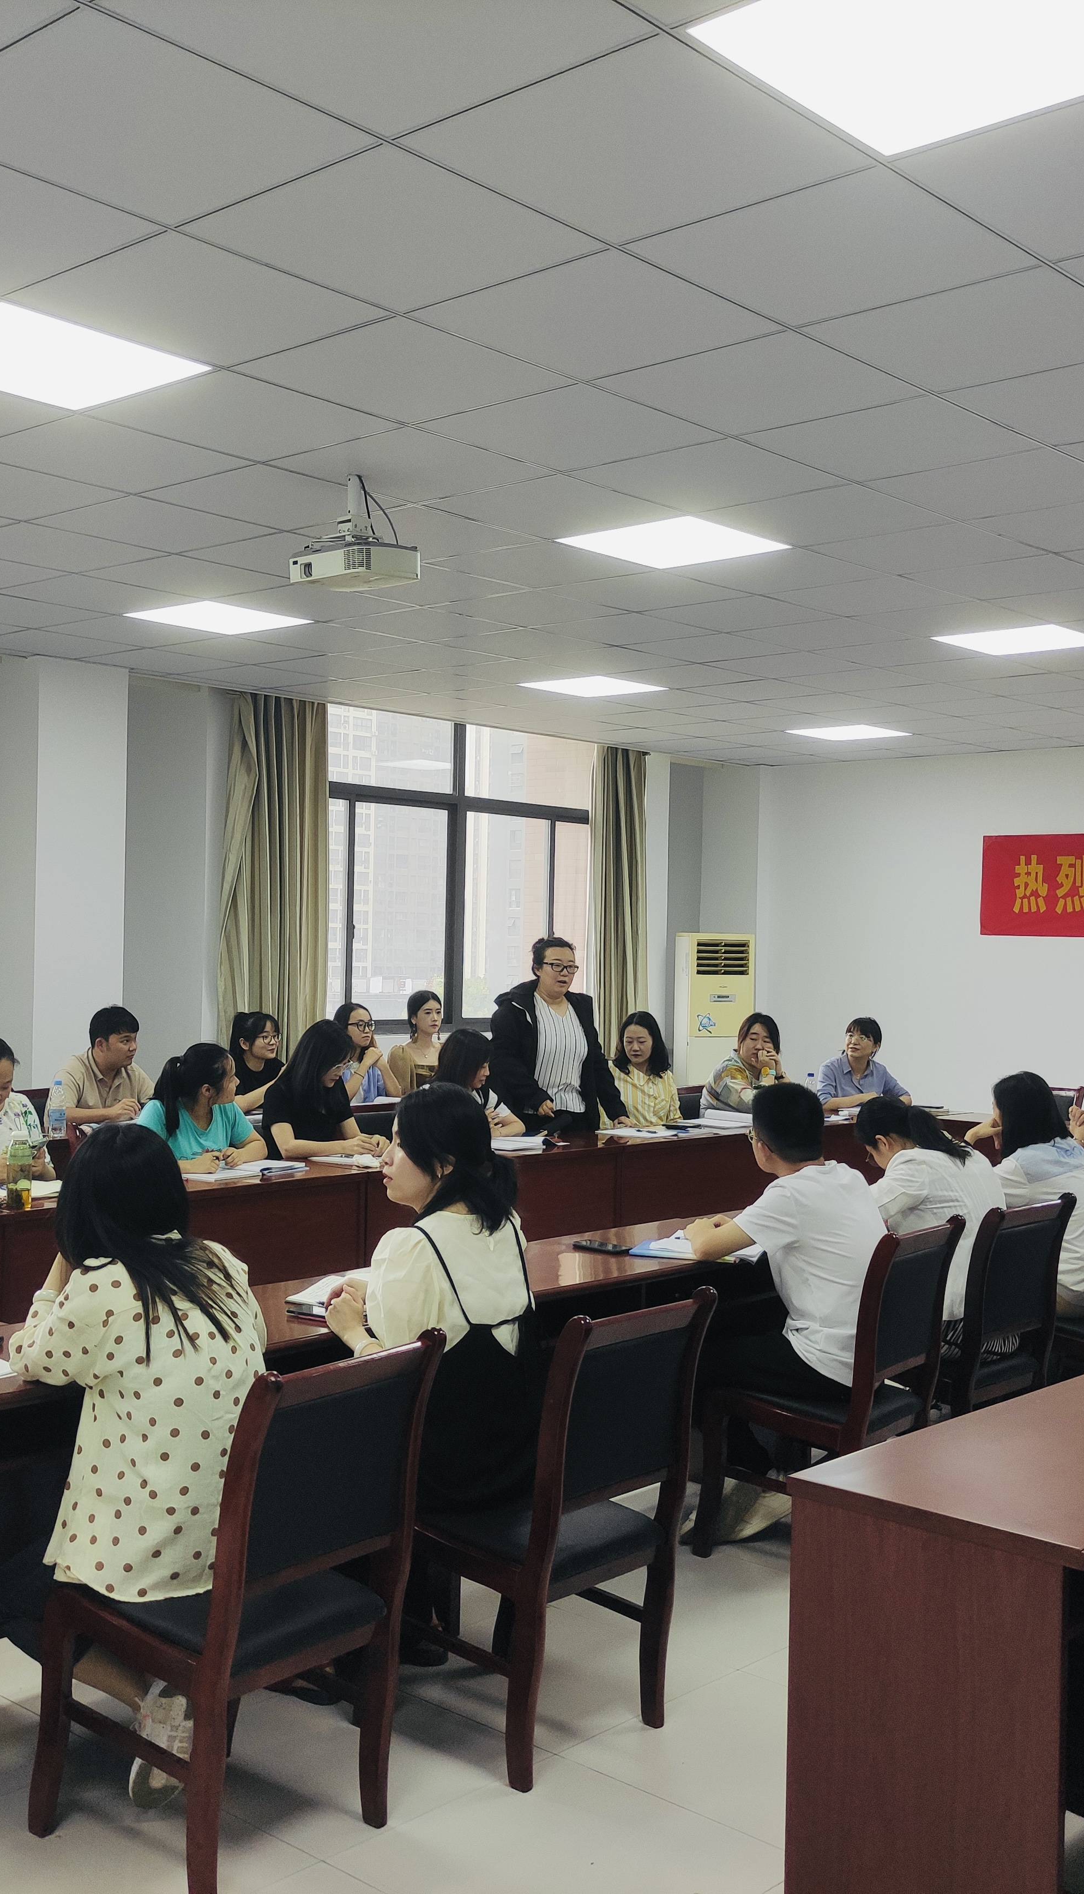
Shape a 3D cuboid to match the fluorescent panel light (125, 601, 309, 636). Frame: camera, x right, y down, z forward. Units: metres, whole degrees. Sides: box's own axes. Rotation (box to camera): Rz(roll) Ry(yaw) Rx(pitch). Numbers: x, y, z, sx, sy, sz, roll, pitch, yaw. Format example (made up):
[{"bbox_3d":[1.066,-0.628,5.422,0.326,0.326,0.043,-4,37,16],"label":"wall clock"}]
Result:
[{"bbox_3d":[-1.363,-1.399,7.732,0.600,0.040,0.600,1,0,42],"label":"fluorescent panel light"}]

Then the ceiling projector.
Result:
[{"bbox_3d":[-0.540,-1.200,5.243,0.320,0.320,0.220,1,0,42],"label":"ceiling projector"}]

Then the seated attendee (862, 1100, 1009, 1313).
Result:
[{"bbox_3d":[0.994,1.006,5.200,0.680,1.160,0.480,1,0,42],"label":"seated attendee"}]

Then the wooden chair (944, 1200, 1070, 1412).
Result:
[{"bbox_3d":[1.094,1.146,4.971,0.570,0.940,0.455,1,0,42],"label":"wooden chair"}]

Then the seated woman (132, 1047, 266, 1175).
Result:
[{"bbox_3d":[-1.249,0.943,6.653,0.720,1.200,0.500,1,0,42],"label":"seated woman"}]

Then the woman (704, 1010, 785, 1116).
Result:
[{"bbox_3d":[1.067,0.966,9.266,0.720,1.270,0.520,1,0,42],"label":"woman"}]

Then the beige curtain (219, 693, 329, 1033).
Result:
[{"bbox_3d":[-1.526,0.031,10.298,0.190,2.860,0.740,1,0,42],"label":"beige curtain"}]

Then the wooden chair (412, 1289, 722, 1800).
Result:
[{"bbox_3d":[-0.006,1.124,3.726,0.590,0.900,0.460,1,0,42],"label":"wooden chair"}]

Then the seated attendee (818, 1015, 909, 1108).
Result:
[{"bbox_3d":[1.724,0.995,9.836,0.500,1.220,0.680,1,0,-28],"label":"seated attendee"}]

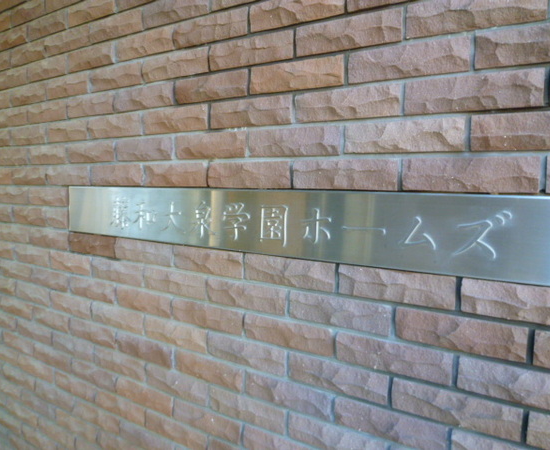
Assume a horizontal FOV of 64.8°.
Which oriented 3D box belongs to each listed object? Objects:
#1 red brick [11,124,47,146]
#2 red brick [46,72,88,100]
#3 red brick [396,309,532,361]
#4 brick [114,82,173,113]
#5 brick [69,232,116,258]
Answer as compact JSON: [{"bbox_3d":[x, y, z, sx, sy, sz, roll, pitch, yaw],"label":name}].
[{"bbox_3d":[-0.830,-0.308,1.515,0.225,0.060,0.060,4,5,32],"label":"red brick"},{"bbox_3d":[-0.642,-0.435,1.388,0.225,0.060,0.060,4,5,32],"label":"red brick"},{"bbox_3d":[0.340,0.189,0.795,0.225,0.060,0.060,4,5,32],"label":"red brick"},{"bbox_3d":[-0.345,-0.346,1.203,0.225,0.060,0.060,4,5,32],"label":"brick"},{"bbox_3d":[-0.546,0.060,1.354,0.225,0.060,0.060,4,5,32],"label":"brick"}]

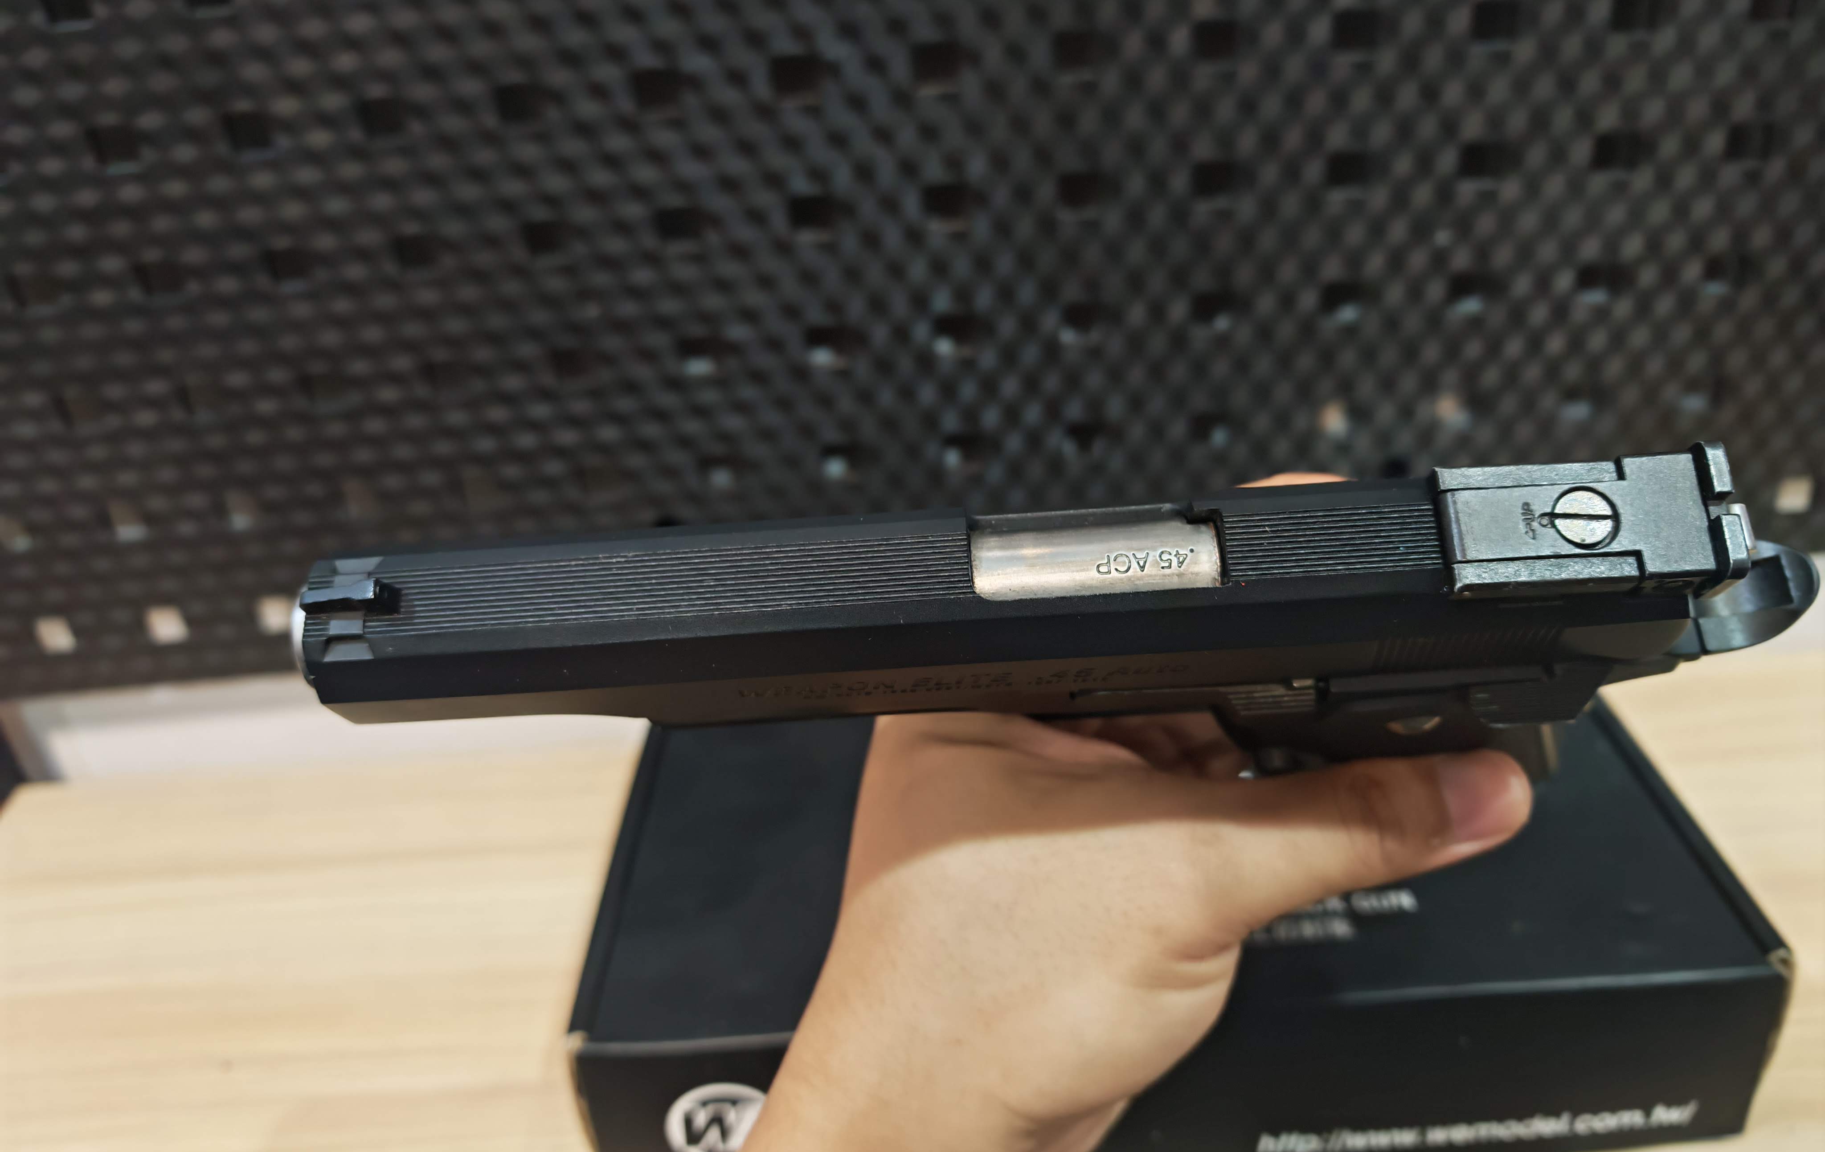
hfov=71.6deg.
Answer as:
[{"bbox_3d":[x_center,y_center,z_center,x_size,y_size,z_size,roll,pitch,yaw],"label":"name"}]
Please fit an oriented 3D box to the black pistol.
[{"bbox_3d":[0.027,0.021,0.230,0.221,0.139,0.037,-4,68,1],"label":"black pistol"}]

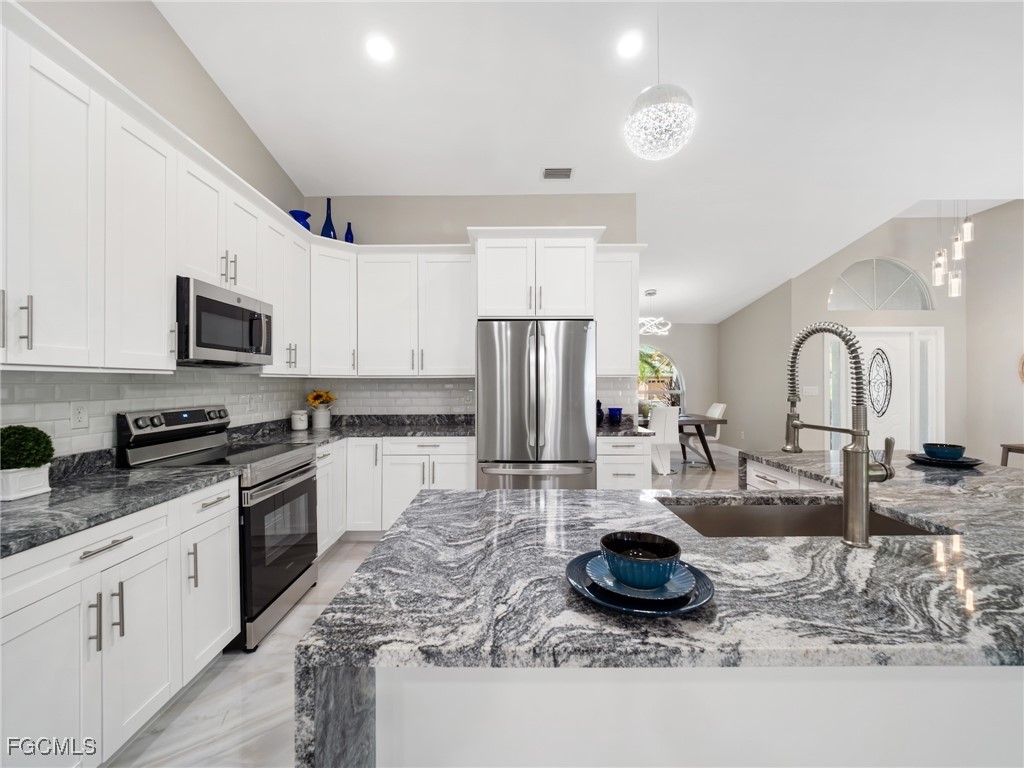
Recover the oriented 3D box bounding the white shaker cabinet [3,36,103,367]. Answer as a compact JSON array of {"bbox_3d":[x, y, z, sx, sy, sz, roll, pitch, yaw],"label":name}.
[{"bbox_3d":[-1.804,-0.602,1.510,0.333,1.079,0.343,0,0,0],"label":"white shaker cabinet"}]

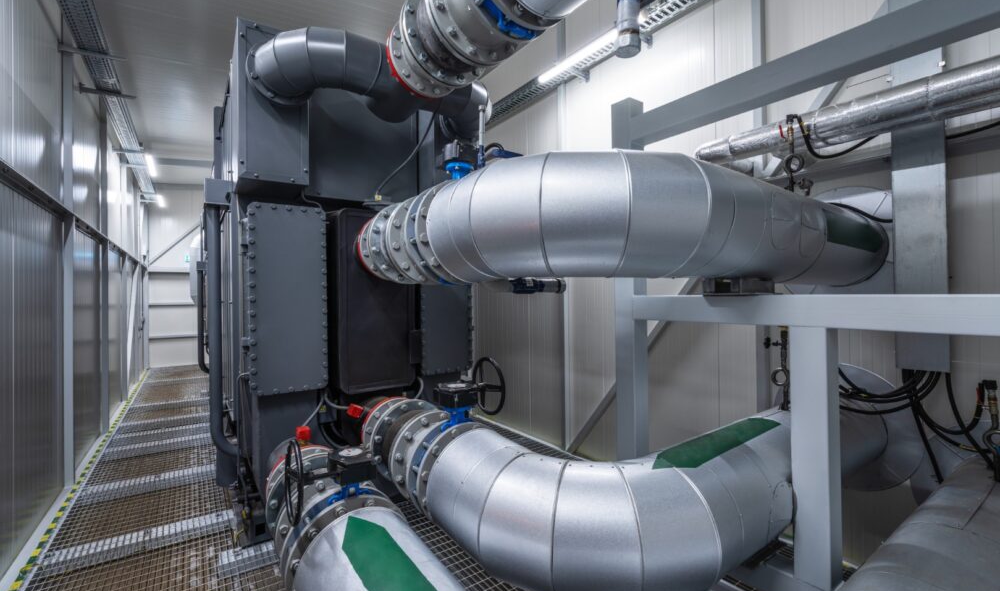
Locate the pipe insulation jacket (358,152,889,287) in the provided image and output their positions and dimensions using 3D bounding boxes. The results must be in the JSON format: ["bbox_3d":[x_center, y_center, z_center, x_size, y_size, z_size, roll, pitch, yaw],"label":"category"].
[{"bbox_3d":[0.745,-0.280,2.448,2.539,0.447,1.597,0,0,-35],"label":"pipe insulation jacket"}]

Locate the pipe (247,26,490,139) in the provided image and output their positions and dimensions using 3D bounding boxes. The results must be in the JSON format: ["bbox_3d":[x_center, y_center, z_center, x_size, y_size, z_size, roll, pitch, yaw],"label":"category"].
[{"bbox_3d":[-0.645,-1.403,2.892,1.692,0.404,0.646,0,0,-35],"label":"pipe"}]

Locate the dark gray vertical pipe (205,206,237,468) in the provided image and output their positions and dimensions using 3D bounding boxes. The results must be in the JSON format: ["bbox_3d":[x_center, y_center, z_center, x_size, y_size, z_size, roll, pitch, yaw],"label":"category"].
[{"bbox_3d":[-2.079,0.284,3.344,0.196,1.890,0.100,0,0,-35],"label":"dark gray vertical pipe"}]

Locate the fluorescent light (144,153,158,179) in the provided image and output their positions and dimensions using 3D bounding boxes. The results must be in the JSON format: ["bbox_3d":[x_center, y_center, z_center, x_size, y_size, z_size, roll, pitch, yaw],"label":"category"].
[{"bbox_3d":[-5.364,-1.984,6.851,0.100,0.080,1.300,0,0,-35],"label":"fluorescent light"}]

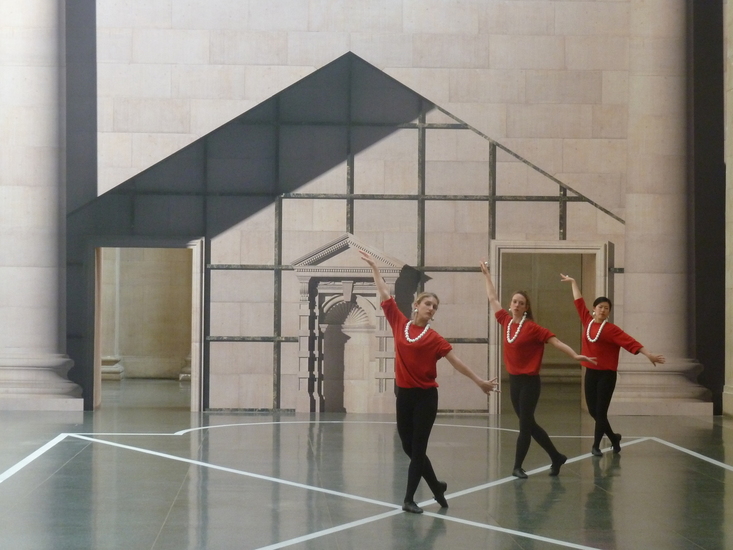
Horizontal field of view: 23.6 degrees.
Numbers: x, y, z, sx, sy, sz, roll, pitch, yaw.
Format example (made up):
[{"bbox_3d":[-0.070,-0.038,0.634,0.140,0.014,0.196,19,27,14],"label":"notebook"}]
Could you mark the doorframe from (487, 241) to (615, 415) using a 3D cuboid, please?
[{"bbox_3d":[2.466,0.718,23.718,1.670,2.320,0.300,1,-1,-3],"label":"doorframe"}]

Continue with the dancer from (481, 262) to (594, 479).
[{"bbox_3d":[1.518,0.834,15.512,1.000,1.900,0.550,0,-1,24],"label":"dancer"}]

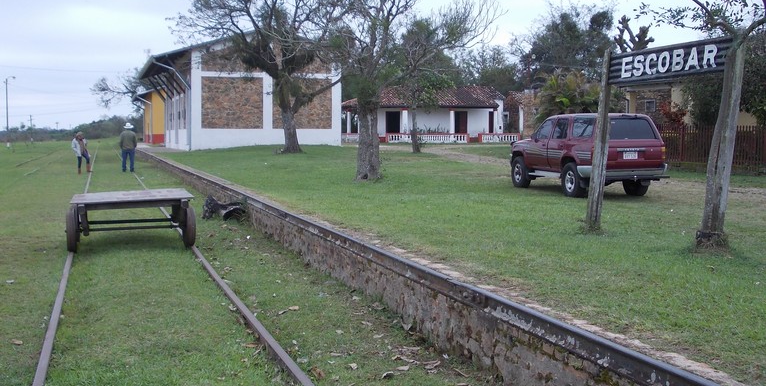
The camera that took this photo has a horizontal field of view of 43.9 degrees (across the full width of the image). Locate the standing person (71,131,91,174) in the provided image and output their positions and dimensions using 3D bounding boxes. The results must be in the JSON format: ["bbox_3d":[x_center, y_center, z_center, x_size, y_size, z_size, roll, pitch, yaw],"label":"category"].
[{"bbox_3d":[-11.168,-1.473,35.176,0.580,1.578,0.480,-3,4,-37],"label":"standing person"}]

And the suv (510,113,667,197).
[{"bbox_3d":[4.420,-0.870,21.380,1.740,1.750,4.500,-1,5,-16],"label":"suv"}]

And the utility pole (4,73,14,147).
[{"bbox_3d":[-39.071,-8.478,99.667,1.050,7.623,0.300,0,4,0],"label":"utility pole"}]

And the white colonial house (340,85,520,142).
[{"bbox_3d":[2.801,-6.631,80.200,13.925,4.662,9.000,0,4,-8],"label":"white colonial house"}]

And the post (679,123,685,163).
[{"bbox_3d":[10.527,-1.766,33.455,0.150,1.387,0.140,1,4,12],"label":"post"}]

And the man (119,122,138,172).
[{"bbox_3d":[-9.611,-1.713,35.963,0.620,1.877,0.360,-1,4,-16],"label":"man"}]

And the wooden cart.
[{"bbox_3d":[-3.311,0.365,12.449,1.620,0.670,1.750,-1,4,-16],"label":"wooden cart"}]

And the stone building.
[{"bbox_3d":[-10.937,-7.160,70.399,13.100,7.711,23.000,-1,4,-16],"label":"stone building"}]

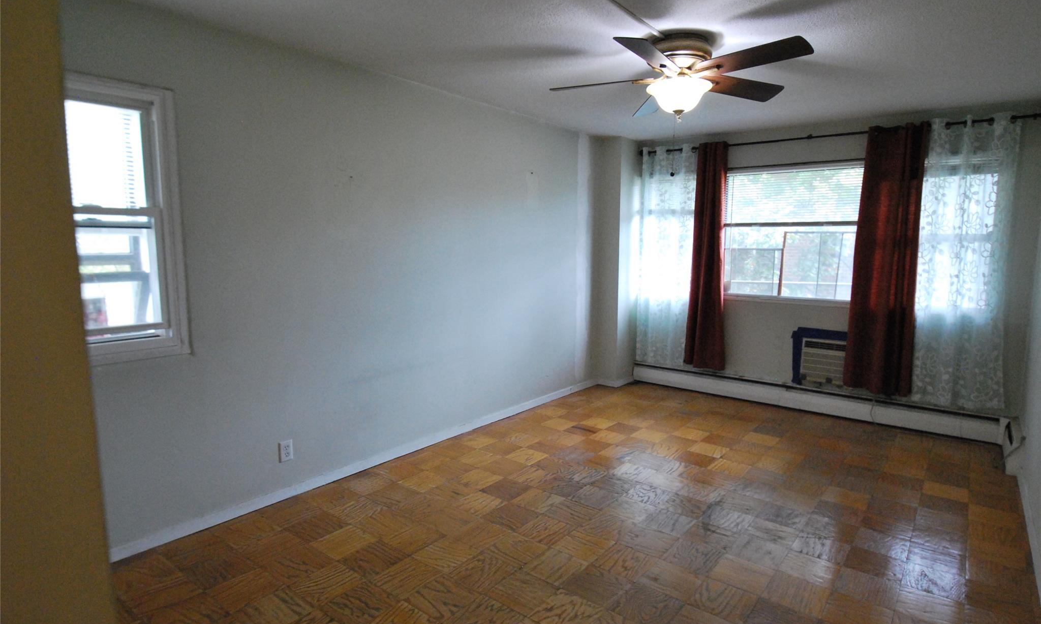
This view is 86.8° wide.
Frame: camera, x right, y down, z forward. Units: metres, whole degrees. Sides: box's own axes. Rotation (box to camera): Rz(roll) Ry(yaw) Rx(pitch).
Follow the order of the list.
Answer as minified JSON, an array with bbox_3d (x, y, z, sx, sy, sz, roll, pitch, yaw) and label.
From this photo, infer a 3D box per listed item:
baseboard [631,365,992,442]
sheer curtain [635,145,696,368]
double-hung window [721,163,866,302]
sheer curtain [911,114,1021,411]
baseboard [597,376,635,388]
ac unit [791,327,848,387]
[{"bbox_3d":[2.314,0.738,4.858,2.910,0.200,0.075,6,9,38],"label":"baseboard"},{"bbox_3d":[1.418,-0.527,5.392,0.570,2.145,0.090,6,9,38],"label":"sheer curtain"},{"bbox_3d":[2.321,-0.676,4.768,1.110,1.190,0.100,6,9,38],"label":"double-hung window"},{"bbox_3d":[3.203,-0.322,3.972,0.540,2.105,0.090,6,9,38],"label":"sheer curtain"},{"bbox_3d":[0.981,0.702,5.664,0.225,0.065,0.369,6,9,38],"label":"baseboard"},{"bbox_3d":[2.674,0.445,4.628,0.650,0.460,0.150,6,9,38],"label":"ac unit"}]

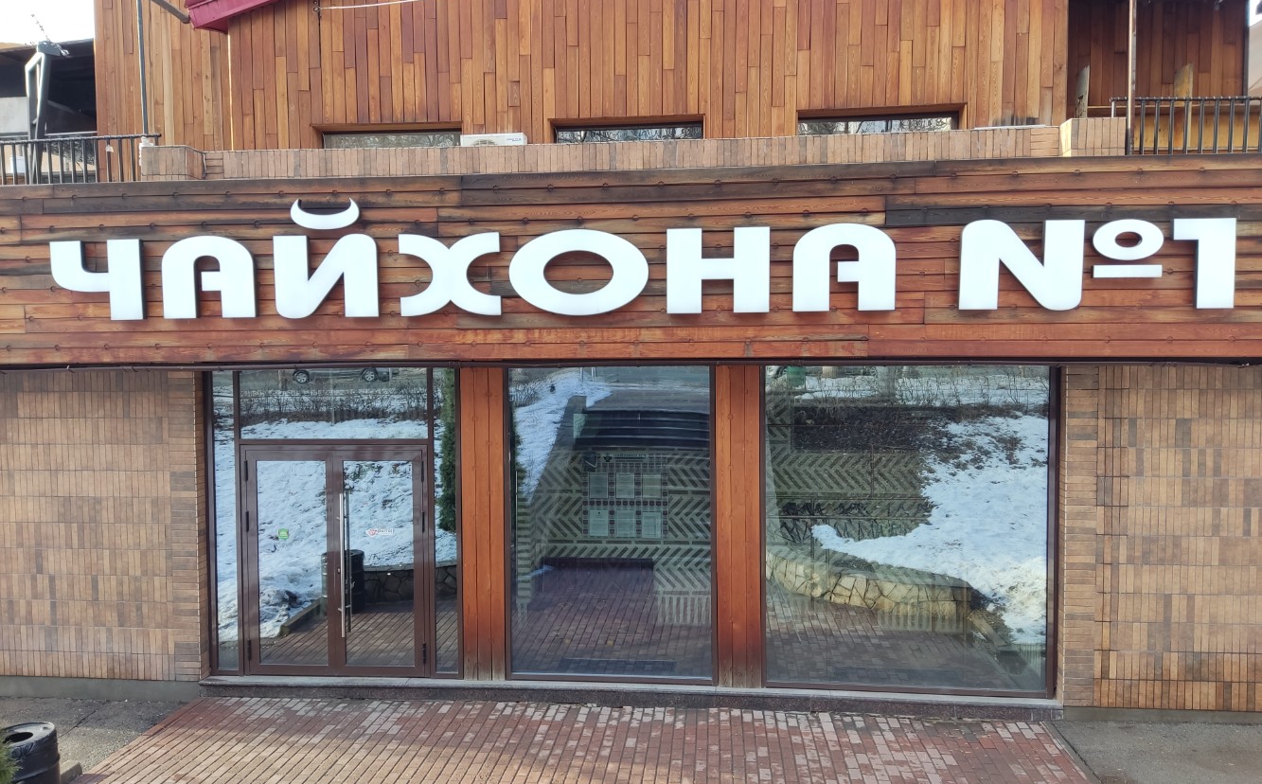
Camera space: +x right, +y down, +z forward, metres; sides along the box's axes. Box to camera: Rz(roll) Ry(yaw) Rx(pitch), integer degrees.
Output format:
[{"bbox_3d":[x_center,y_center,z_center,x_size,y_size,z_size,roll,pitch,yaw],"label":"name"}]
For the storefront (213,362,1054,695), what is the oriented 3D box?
[{"bbox_3d":[-0.152,1.290,8.893,8.289,3.196,0.200,0,2,5],"label":"storefront"}]

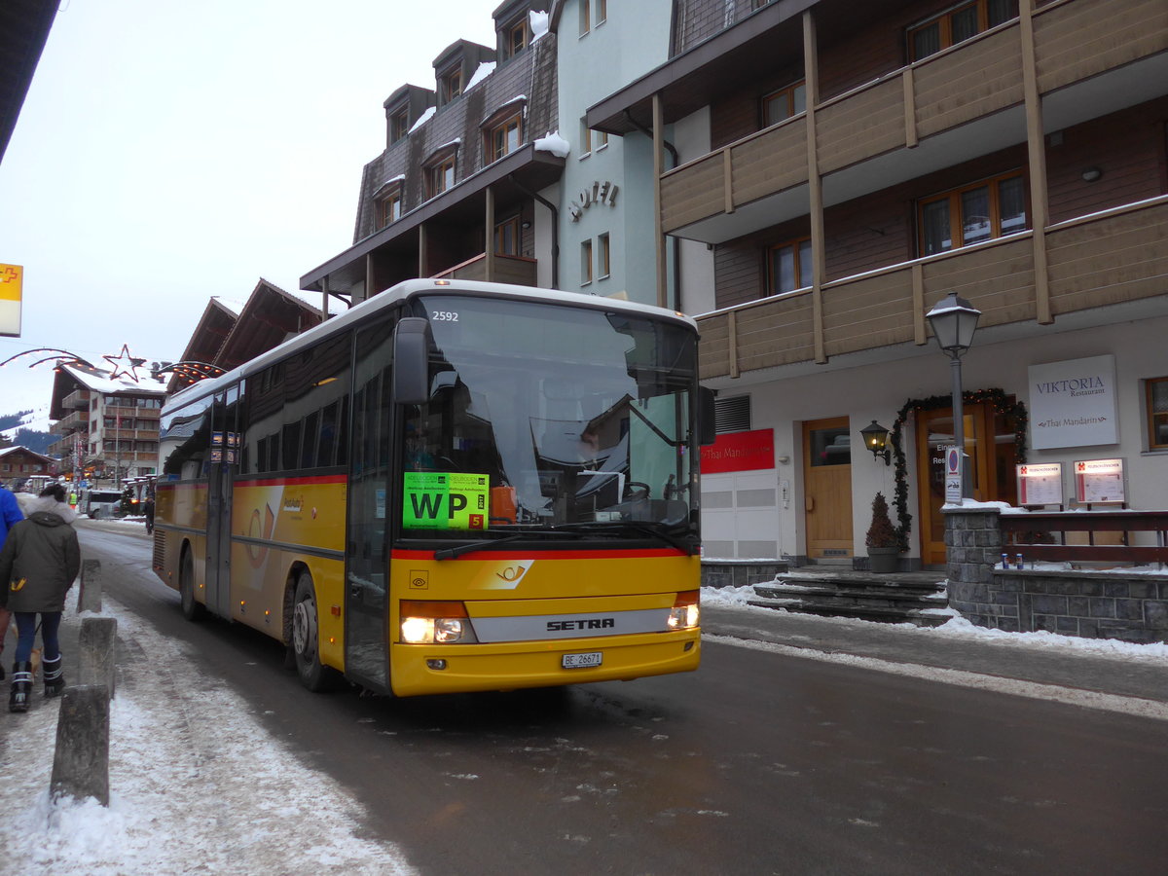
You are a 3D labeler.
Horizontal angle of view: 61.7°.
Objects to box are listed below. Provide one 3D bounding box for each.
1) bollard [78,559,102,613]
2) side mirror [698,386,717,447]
[{"bbox_3d":[-5.889,1.772,11.675,0.250,0.640,0.160,1,-5,-20],"label":"bollard"},{"bbox_3d":[0.998,-0.178,7.966,0.220,0.480,0.150,4,-5,-31],"label":"side mirror"}]

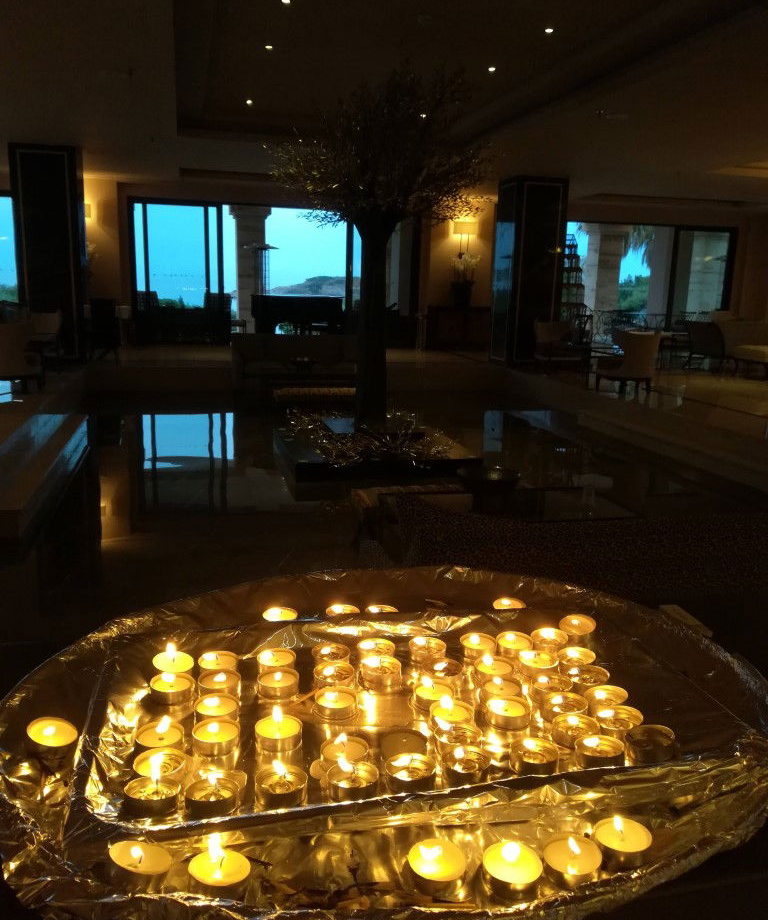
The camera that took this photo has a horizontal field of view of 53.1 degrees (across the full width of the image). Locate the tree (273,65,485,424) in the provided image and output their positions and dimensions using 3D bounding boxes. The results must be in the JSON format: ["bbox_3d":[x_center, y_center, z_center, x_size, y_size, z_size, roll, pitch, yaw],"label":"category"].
[{"bbox_3d":[-0.058,-1.955,7.270,2.050,3.300,2.050,-2,14,-14],"label":"tree"}]

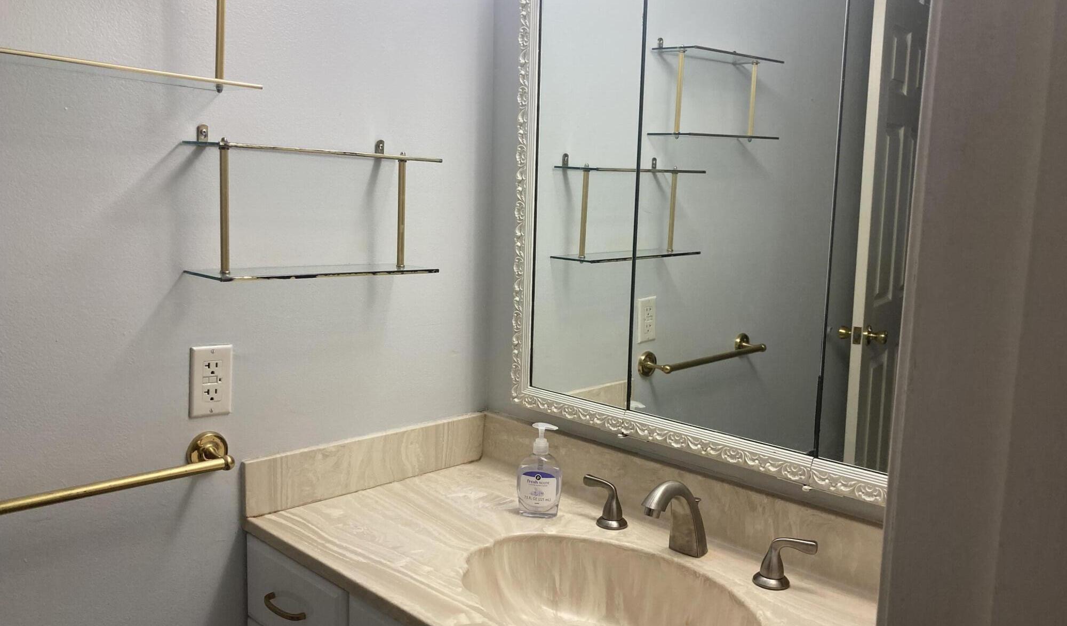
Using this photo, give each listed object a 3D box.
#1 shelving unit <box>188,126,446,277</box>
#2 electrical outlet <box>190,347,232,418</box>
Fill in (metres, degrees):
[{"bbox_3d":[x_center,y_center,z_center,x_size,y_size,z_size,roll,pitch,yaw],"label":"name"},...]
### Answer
[{"bbox_3d":[-0.352,-0.180,1.425,0.405,0.235,0.130,-6,10,-44],"label":"shelving unit"},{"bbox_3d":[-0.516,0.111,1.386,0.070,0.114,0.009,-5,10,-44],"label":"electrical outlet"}]

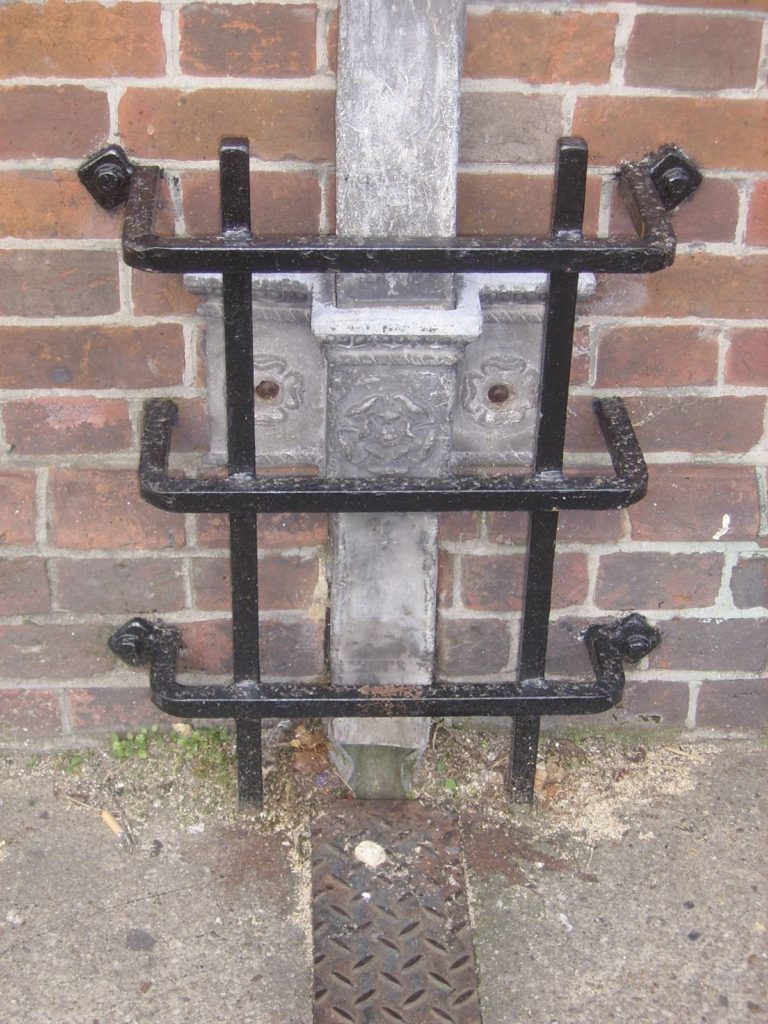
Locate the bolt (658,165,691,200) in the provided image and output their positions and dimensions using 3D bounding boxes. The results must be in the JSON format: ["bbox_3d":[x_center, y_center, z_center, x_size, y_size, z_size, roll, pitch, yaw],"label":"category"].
[{"bbox_3d":[0.243,-0.271,1.564,0.026,0.025,0.023,0,30,-4],"label":"bolt"}]

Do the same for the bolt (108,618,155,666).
[{"bbox_3d":[-0.225,0.119,1.685,0.040,0.040,0.028,0,30,-4],"label":"bolt"}]

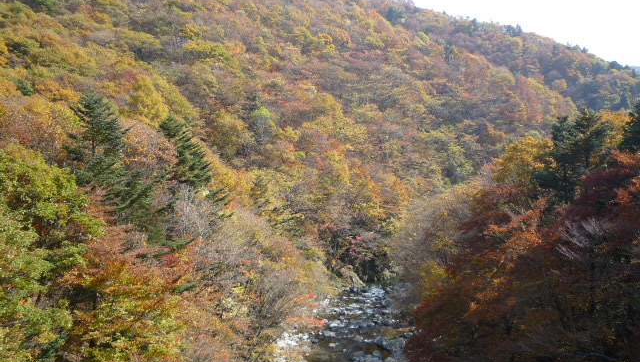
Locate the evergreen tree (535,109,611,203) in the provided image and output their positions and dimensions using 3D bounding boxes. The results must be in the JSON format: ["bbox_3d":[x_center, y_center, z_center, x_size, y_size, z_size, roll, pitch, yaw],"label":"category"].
[{"bbox_3d":[32.778,-2.661,60.000,9.600,13.500,9.200,0,3,0],"label":"evergreen tree"}]

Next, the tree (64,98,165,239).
[{"bbox_3d":[-24.573,-1.725,55.000,11.000,17.500,10.500,0,3,0],"label":"tree"}]

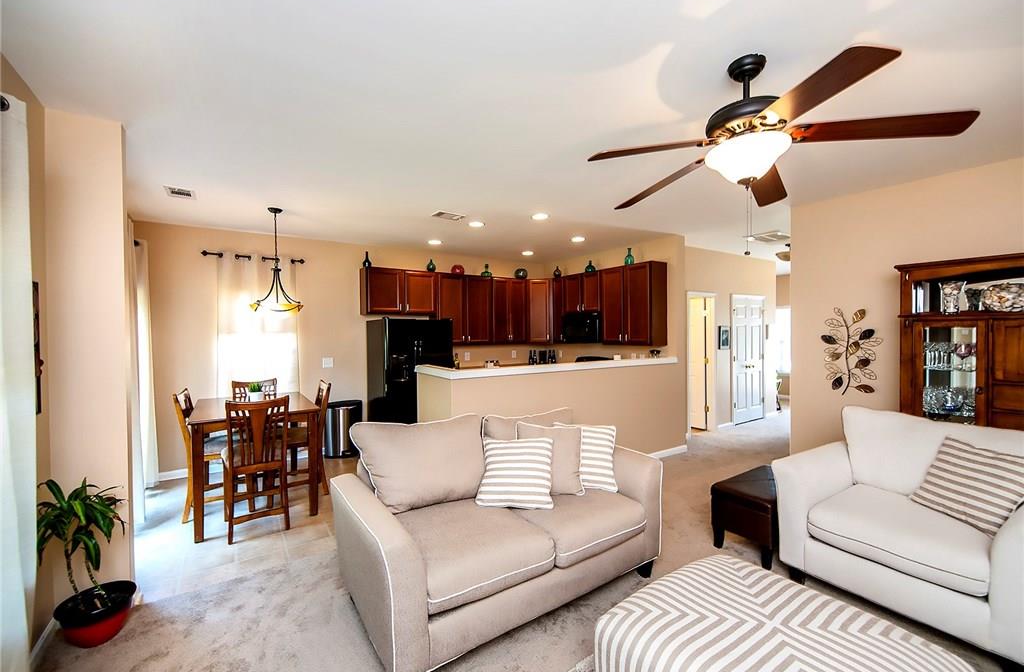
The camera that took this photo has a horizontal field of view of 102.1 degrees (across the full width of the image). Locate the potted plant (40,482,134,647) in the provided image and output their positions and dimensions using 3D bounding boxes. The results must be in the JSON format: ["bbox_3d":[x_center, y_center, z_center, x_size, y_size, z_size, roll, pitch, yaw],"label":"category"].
[{"bbox_3d":[-2.168,1.136,2.120,0.420,0.830,0.420,-1,1,-34],"label":"potted plant"}]

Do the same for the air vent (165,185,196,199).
[{"bbox_3d":[-2.782,-1.191,3.485,0.210,0.025,0.290,-1,1,-34],"label":"air vent"}]

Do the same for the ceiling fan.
[{"bbox_3d":[1.029,-0.941,1.863,1.450,0.520,1.430,-1,1,-34],"label":"ceiling fan"}]

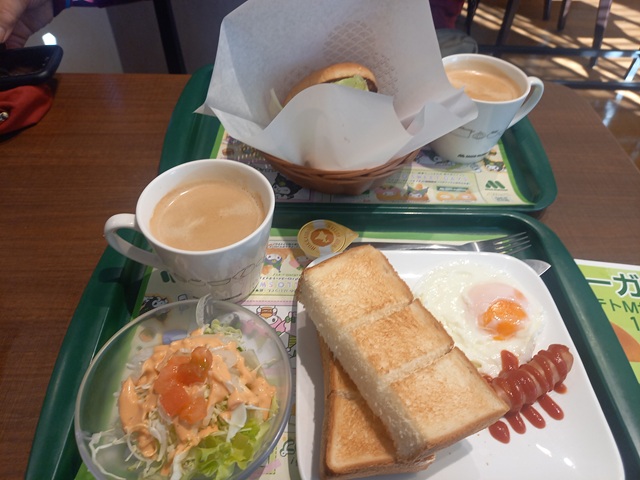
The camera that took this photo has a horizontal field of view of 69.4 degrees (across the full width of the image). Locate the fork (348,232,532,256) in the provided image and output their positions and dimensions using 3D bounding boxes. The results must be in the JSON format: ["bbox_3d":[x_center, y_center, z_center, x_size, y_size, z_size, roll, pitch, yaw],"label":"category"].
[{"bbox_3d":[0.093,0.003,0.388,0.176,0.019,0.023,1,49,-3],"label":"fork"}]

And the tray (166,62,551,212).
[{"bbox_3d":[0.037,-0.113,0.492,0.378,0.023,0.243,2,49,-2],"label":"tray"}]

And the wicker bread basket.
[{"bbox_3d":[0.017,-0.100,0.465,0.172,0.044,0.140,1,49,-3],"label":"wicker bread basket"}]

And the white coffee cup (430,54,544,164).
[{"bbox_3d":[0.169,-0.135,0.481,0.121,0.078,0.092,-11,50,-13],"label":"white coffee cup"}]

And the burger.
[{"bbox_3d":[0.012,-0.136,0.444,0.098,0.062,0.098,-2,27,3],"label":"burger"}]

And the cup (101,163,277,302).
[{"bbox_3d":[-0.093,0.000,0.345,0.120,0.078,0.092,-2,49,-6],"label":"cup"}]

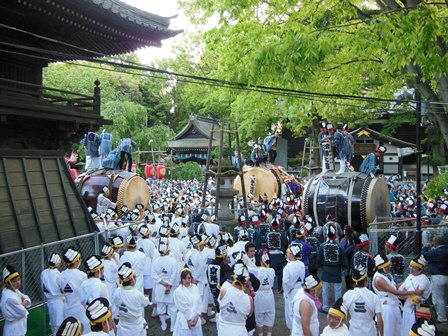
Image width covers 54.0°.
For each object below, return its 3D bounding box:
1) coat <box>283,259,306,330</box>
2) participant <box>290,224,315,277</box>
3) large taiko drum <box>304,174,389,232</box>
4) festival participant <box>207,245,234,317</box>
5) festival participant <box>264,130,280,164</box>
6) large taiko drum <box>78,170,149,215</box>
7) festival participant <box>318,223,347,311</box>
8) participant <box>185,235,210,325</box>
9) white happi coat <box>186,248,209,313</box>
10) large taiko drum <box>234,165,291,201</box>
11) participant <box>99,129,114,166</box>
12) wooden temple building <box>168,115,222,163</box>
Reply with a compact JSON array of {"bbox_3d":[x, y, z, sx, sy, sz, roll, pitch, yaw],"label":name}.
[{"bbox_3d":[1.250,2.220,7.800,0.380,1.270,0.470,1,1,41],"label":"coat"},{"bbox_3d":[1.600,2.140,9.200,0.550,1.750,0.380,0,1,9],"label":"participant"},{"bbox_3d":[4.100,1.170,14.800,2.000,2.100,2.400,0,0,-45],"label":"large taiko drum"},{"bbox_3d":[-0.080,2.200,7.900,0.380,1.670,0.500,-1,1,-41],"label":"festival participant"},{"bbox_3d":[2.290,-1.020,20.800,0.700,1.550,0.550,0,0,18],"label":"festival participant"},{"bbox_3d":[-4.750,1.170,19.000,2.550,2.000,1.950,0,0,28],"label":"large taiko drum"},{"bbox_3d":[2.200,2.030,8.950,0.600,1.790,0.400,0,0,12],"label":"festival participant"},{"bbox_3d":[-0.500,2.150,8.550,0.550,1.760,0.400,0,0,25],"label":"participant"},{"bbox_3d":[-0.500,2.200,8.550,0.540,1.220,0.400,0,0,25],"label":"white happi coat"},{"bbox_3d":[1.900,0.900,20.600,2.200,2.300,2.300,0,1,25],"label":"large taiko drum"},{"bbox_3d":[-4.880,-0.760,18.300,0.520,1.650,0.450,0,1,3],"label":"participant"},{"bbox_3d":[-1.900,-1.600,49.300,6.200,8.000,8.500,0,1,22],"label":"wooden temple building"}]

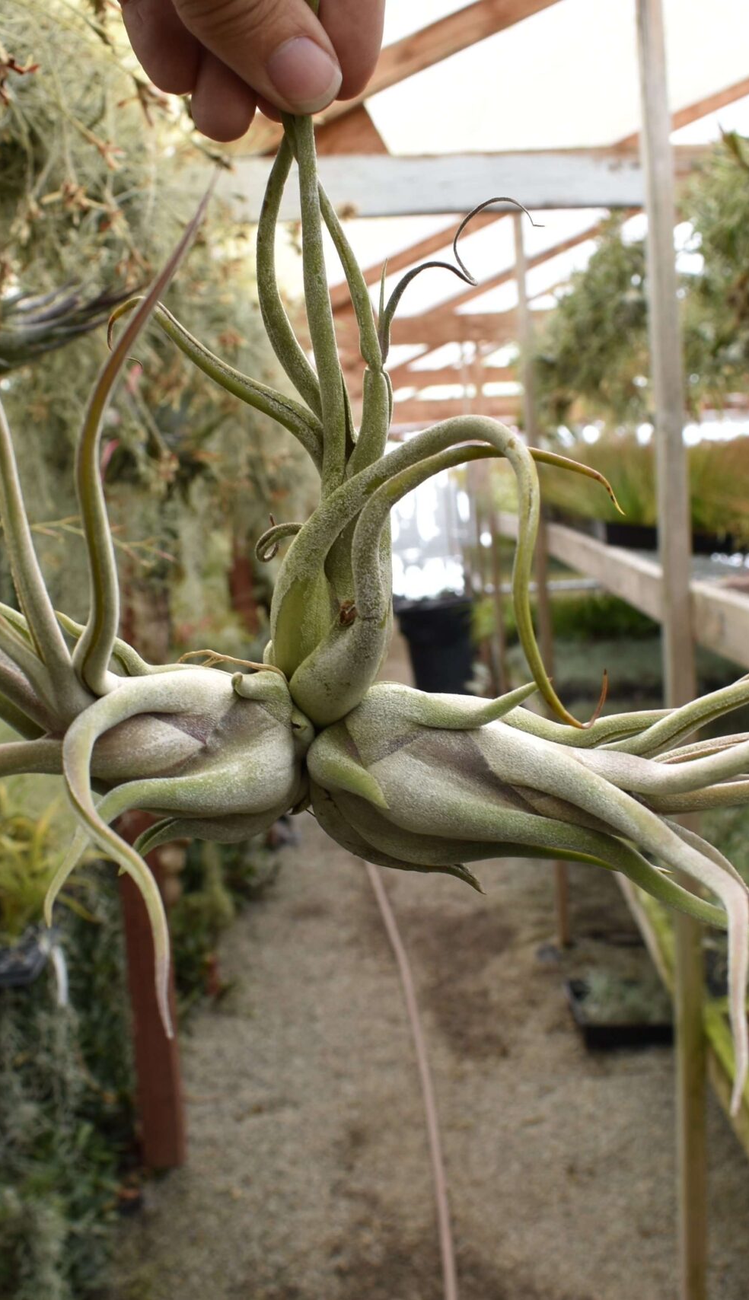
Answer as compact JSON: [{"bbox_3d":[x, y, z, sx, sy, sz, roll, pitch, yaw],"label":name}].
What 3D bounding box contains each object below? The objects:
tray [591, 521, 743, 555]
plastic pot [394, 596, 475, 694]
[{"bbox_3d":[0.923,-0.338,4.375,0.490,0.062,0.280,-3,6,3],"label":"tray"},{"bbox_3d":[0.475,0.006,11.000,0.600,0.710,0.600,-3,6,3],"label":"plastic pot"}]

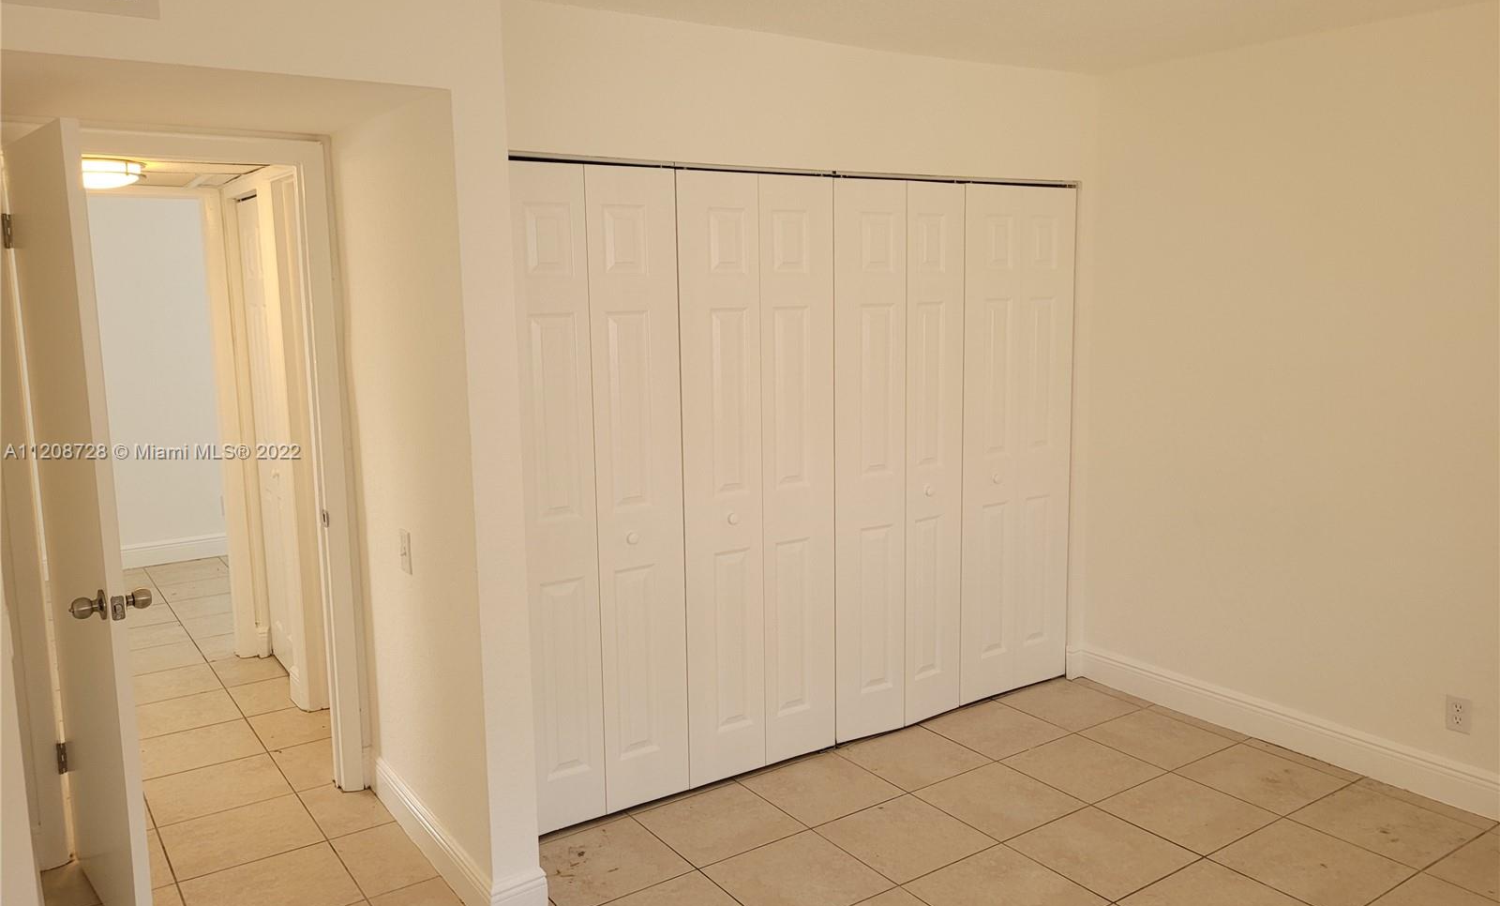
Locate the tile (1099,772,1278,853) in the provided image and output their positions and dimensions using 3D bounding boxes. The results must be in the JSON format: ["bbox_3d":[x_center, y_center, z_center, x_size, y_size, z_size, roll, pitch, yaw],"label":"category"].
[{"bbox_3d":[1.377,1.134,3.552,0.407,0.010,0.402,-7,11,-34],"label":"tile"}]

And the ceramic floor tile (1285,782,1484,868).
[{"bbox_3d":[1.943,1.140,3.452,0.404,0.010,0.401,-7,11,-34],"label":"ceramic floor tile"}]

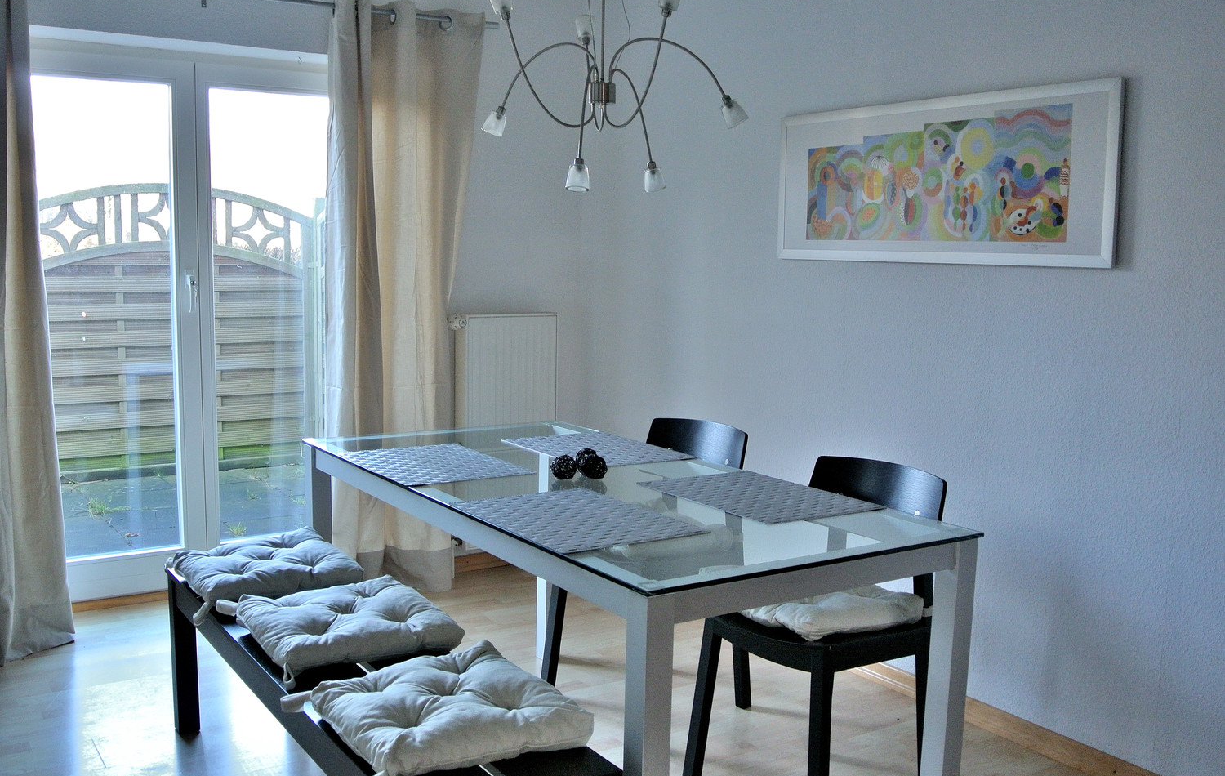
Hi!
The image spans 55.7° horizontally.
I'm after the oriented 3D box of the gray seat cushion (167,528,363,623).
[{"bbox_3d":[-0.881,0.451,2.940,0.365,0.075,0.390,-4,8,-33],"label":"gray seat cushion"}]

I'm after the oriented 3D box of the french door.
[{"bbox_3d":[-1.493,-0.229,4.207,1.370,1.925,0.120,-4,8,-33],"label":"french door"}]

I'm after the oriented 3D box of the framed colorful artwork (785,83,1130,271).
[{"bbox_3d":[0.886,-0.579,3.266,0.030,0.450,1.198,-4,8,-33],"label":"framed colorful artwork"}]

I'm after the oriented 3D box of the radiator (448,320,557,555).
[{"bbox_3d":[-0.416,0.163,4.539,0.400,0.907,0.104,-4,8,-33],"label":"radiator"}]

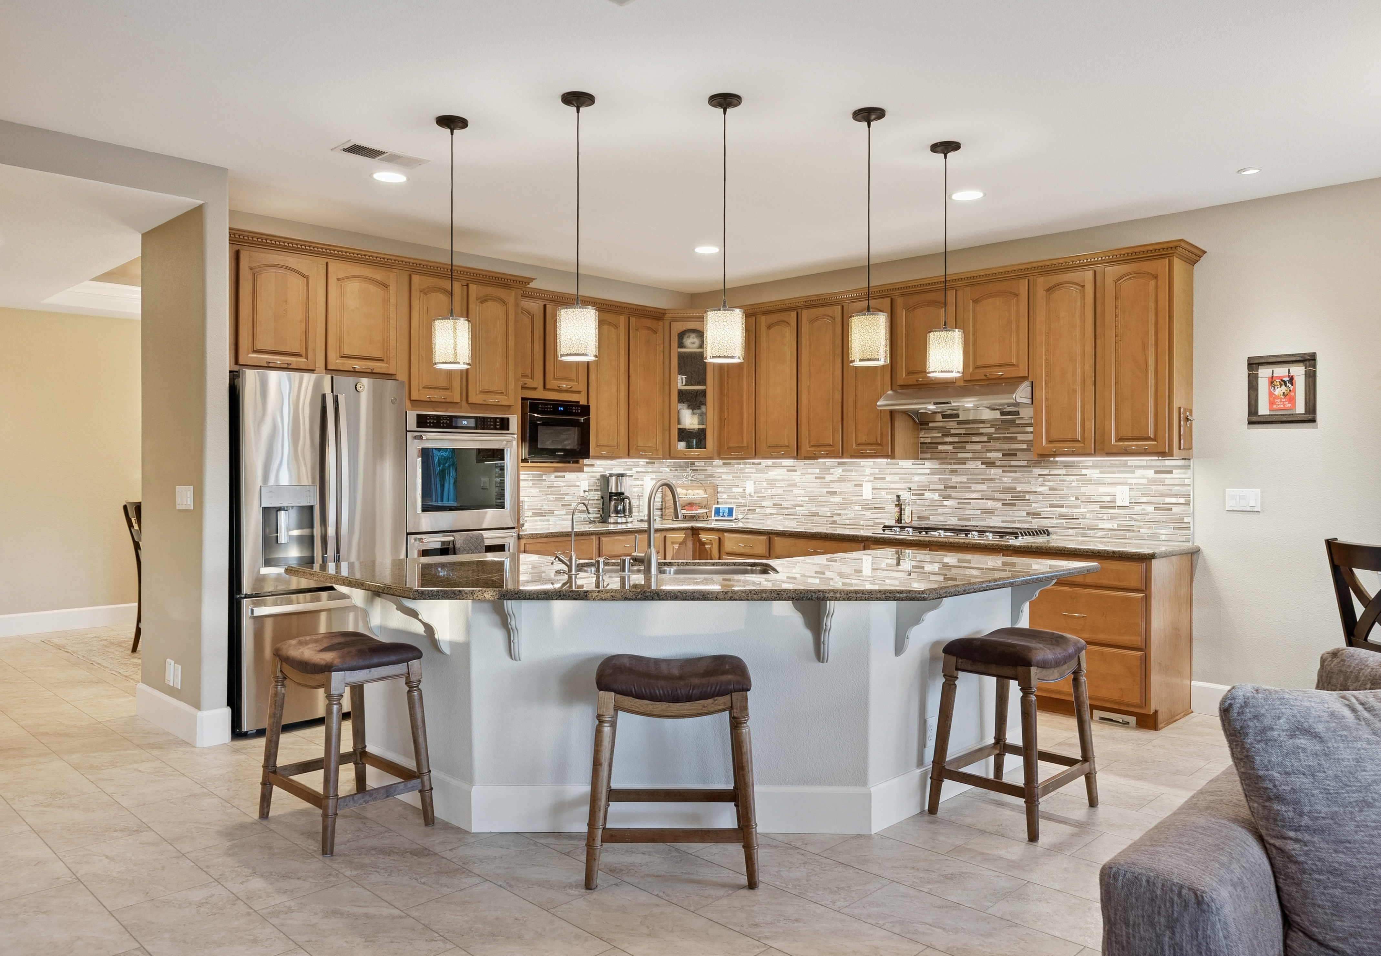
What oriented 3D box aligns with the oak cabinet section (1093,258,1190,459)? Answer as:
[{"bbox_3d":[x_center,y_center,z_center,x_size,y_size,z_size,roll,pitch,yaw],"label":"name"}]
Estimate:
[{"bbox_3d":[2.487,-0.632,5.208,0.395,1.039,0.336,1,1,44],"label":"oak cabinet section"}]

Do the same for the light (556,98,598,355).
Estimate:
[{"bbox_3d":[-0.425,-0.943,3.609,0.160,0.990,0.160,0,1,0],"label":"light"}]

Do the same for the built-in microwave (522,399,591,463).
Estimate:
[{"bbox_3d":[-1.018,-0.295,6.425,0.490,0.400,0.520,1,1,44],"label":"built-in microwave"}]

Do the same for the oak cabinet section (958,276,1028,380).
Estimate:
[{"bbox_3d":[1.918,-0.868,5.753,0.420,0.580,0.336,1,1,44],"label":"oak cabinet section"}]

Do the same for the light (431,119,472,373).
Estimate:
[{"bbox_3d":[-0.964,-0.946,3.850,0.160,0.990,0.160,0,1,0],"label":"light"}]

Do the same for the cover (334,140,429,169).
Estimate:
[{"bbox_3d":[-1.381,-1.442,4.269,0.180,0.015,0.395,1,1,44],"label":"cover"}]

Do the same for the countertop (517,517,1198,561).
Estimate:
[{"bbox_3d":[0.631,0.376,5.679,3.800,0.040,2.160,1,1,44],"label":"countertop"}]

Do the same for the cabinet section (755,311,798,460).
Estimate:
[{"bbox_3d":[0.728,-0.652,6.901,0.389,1.039,0.336,1,1,44],"label":"cabinet section"}]

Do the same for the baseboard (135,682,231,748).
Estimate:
[{"bbox_3d":[-2.623,1.202,4.910,0.860,0.168,0.165,1,1,44],"label":"baseboard"}]

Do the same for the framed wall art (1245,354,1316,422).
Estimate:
[{"bbox_3d":[3.025,-0.452,4.864,0.308,0.355,0.035,1,1,44],"label":"framed wall art"}]

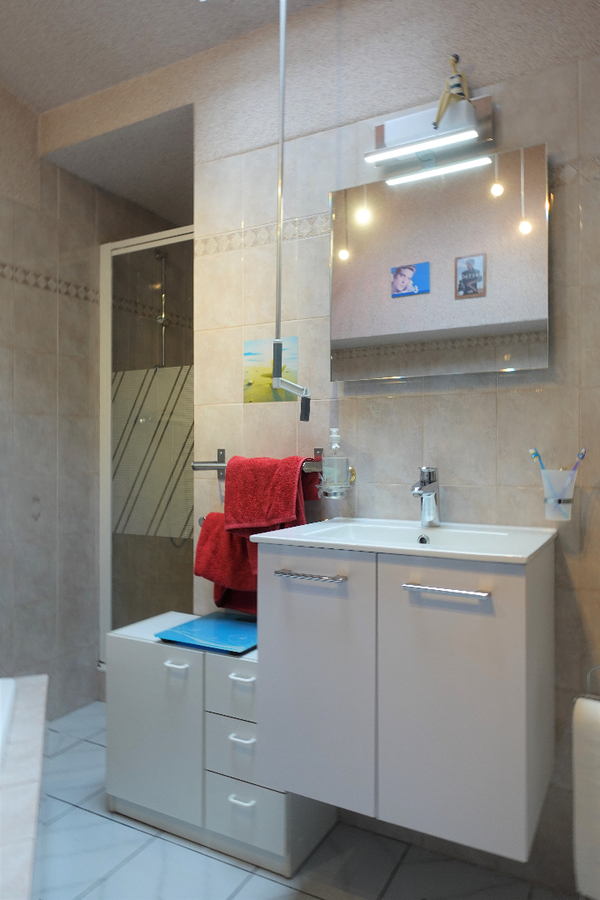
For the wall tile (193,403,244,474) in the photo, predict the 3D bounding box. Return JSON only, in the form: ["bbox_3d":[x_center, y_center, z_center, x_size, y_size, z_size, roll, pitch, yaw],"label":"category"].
[{"bbox_3d":[-0.270,-0.024,2.005,0.200,0.252,0.010,0,-1,28],"label":"wall tile"}]

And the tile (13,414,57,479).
[{"bbox_3d":[-1.070,-0.023,2.431,0.012,0.253,0.210,0,0,27],"label":"tile"}]

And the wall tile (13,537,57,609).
[{"bbox_3d":[-1.052,0.484,2.401,0.010,0.251,0.198,0,0,29],"label":"wall tile"}]

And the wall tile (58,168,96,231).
[{"bbox_3d":[-0.962,-1.070,2.587,0.010,0.212,0.200,0,-1,28],"label":"wall tile"}]

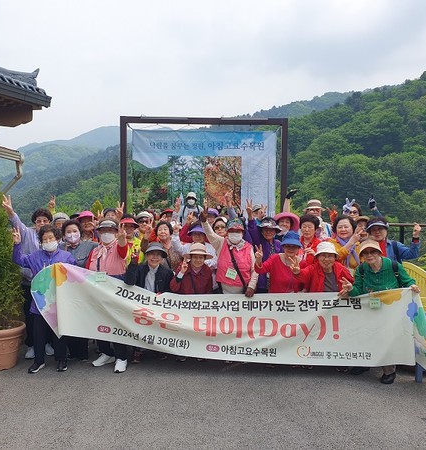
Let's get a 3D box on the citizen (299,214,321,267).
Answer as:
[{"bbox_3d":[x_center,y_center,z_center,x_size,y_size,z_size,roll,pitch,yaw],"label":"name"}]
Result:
[{"bbox_3d":[1.078,0.656,4.981,0.480,1.540,0.360,0,2,6],"label":"citizen"}]

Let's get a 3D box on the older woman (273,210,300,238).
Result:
[{"bbox_3d":[0.898,0.628,5.430,0.480,1.560,0.340,0,2,6],"label":"older woman"}]

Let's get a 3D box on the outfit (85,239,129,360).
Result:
[{"bbox_3d":[-1.089,0.753,4.653,0.450,1.230,0.380,0,2,-7],"label":"outfit"}]

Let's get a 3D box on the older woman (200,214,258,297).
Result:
[{"bbox_3d":[0.167,0.602,4.849,0.600,1.660,0.420,0,2,0],"label":"older woman"}]

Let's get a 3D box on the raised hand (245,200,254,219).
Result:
[{"bbox_3d":[0.401,-0.181,4.950,0.090,0.185,0.080,0,2,0],"label":"raised hand"}]

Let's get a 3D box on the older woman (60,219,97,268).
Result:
[{"bbox_3d":[-1.473,0.681,4.862,0.480,1.500,0.340,0,2,-7],"label":"older woman"}]

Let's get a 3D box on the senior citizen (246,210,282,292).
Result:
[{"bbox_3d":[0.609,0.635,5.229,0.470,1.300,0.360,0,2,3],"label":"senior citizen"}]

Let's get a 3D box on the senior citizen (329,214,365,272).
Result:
[{"bbox_3d":[1.464,0.656,4.981,0.480,1.540,0.380,1,2,14],"label":"senior citizen"}]

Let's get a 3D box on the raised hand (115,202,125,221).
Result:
[{"bbox_3d":[-1.067,-0.162,5.200,0.100,0.190,0.080,0,2,-6],"label":"raised hand"}]

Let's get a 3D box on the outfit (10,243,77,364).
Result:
[{"bbox_3d":[-1.740,0.783,4.654,0.610,1.210,0.420,0,2,-11],"label":"outfit"}]

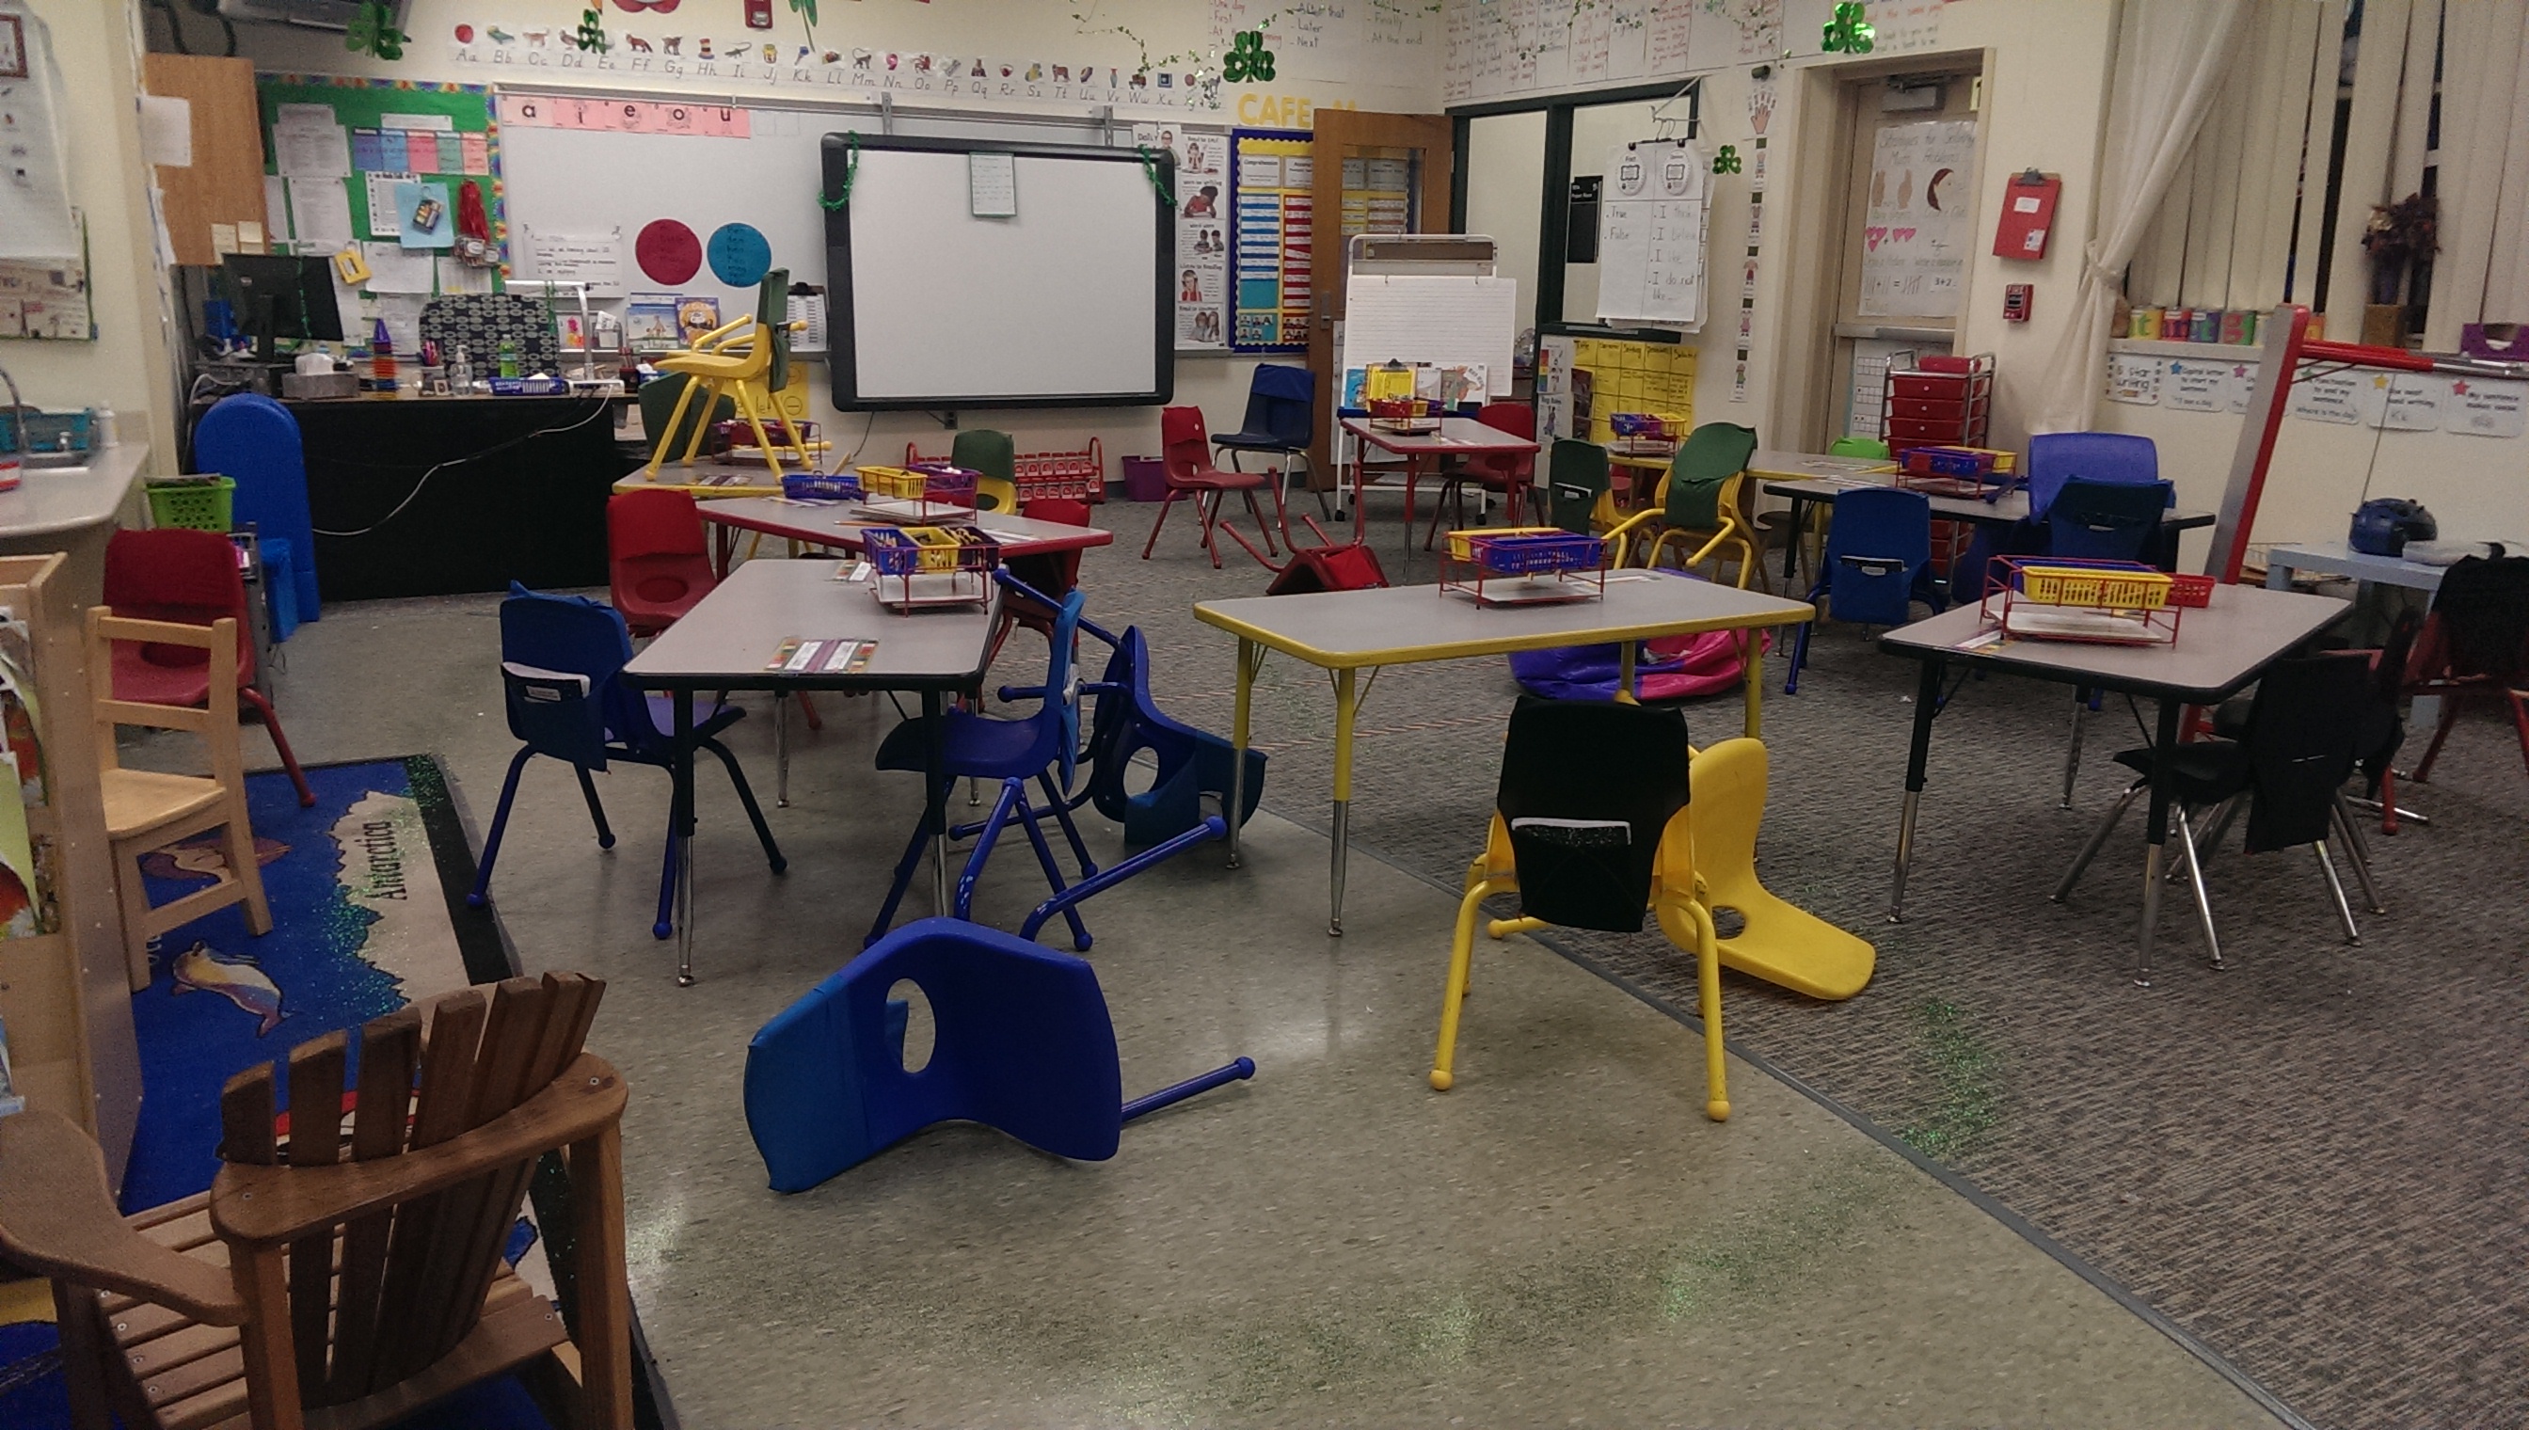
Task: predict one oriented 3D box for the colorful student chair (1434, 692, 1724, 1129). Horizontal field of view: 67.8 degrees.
[{"bbox_3d":[0.555,0.258,3.152,0.450,0.645,0.460,4,14,11],"label":"colorful student chair"}]

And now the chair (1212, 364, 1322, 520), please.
[{"bbox_3d":[0.012,-1.326,9.207,0.480,0.755,0.490,12,18,39],"label":"chair"}]

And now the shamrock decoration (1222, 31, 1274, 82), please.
[{"bbox_3d":[-0.074,-3.306,9.437,0.275,0.260,0.030,-3,15,-15],"label":"shamrock decoration"}]

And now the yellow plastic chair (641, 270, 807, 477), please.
[{"bbox_3d":[-1.683,-1.075,5.900,0.440,0.635,0.420,2,14,4],"label":"yellow plastic chair"}]

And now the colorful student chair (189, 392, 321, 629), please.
[{"bbox_3d":[-3.487,-0.671,6.311,0.410,0.790,0.430,0,14,-3],"label":"colorful student chair"}]

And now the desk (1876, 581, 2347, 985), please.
[{"bbox_3d":[1.856,0.086,4.096,0.625,0.588,1.225,12,17,38],"label":"desk"}]

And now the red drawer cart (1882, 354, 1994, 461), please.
[{"bbox_3d":[2.555,-0.906,7.230,0.320,0.950,0.380,10,16,32],"label":"red drawer cart"}]

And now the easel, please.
[{"bbox_3d":[0.847,-1.755,9.809,0.800,1.430,0.680,3,14,6],"label":"easel"}]

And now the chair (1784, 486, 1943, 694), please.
[{"bbox_3d":[1.867,-0.403,5.791,0.440,0.630,0.440,6,15,20],"label":"chair"}]

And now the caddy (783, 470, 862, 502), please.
[{"bbox_3d":[-1.270,-0.667,5.437,0.225,0.078,0.100,-1,14,-7],"label":"caddy"}]

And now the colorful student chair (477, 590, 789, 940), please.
[{"bbox_3d":[-1.302,0.044,3.817,0.460,0.660,0.440,6,15,18],"label":"colorful student chair"}]

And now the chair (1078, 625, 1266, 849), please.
[{"bbox_3d":[-0.345,0.020,4.323,0.645,0.450,0.450,10,40,-20],"label":"chair"}]

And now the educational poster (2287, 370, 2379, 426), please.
[{"bbox_3d":[3.758,-1.133,6.643,0.010,0.205,0.250,-6,16,-27],"label":"educational poster"}]

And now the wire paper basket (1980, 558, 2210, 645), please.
[{"bbox_3d":[1.604,-0.214,3.615,0.380,0.140,0.220,3,14,9],"label":"wire paper basket"}]

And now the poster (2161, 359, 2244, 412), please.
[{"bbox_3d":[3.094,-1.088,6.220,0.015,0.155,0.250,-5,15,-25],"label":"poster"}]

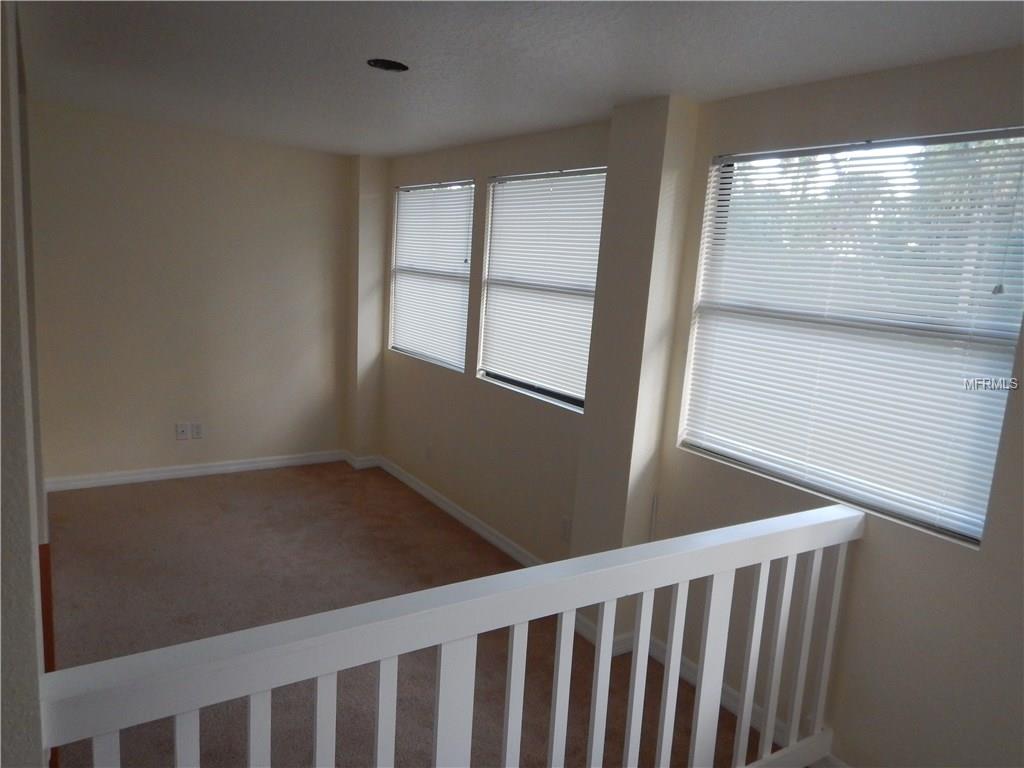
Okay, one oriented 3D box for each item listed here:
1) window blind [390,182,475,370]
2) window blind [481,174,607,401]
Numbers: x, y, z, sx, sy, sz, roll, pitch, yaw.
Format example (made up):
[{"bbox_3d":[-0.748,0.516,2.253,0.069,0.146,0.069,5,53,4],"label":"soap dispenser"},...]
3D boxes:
[{"bbox_3d":[-0.539,-0.741,4.777,0.045,1.156,1.037,-3,12,-35],"label":"window blind"},{"bbox_3d":[0.141,-0.544,3.836,0.045,1.128,0.983,-3,12,-35],"label":"window blind"}]

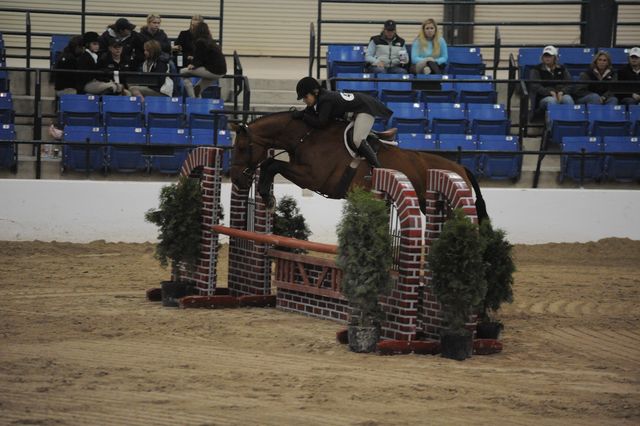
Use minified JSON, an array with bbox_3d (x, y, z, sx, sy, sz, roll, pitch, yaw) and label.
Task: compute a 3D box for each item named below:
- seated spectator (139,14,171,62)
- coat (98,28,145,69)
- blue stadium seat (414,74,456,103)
[{"bbox_3d":[-2.147,-2.006,46.660,0.500,1.200,0.720,1,4,-12],"label":"seated spectator"},{"bbox_3d":[-2.612,-2.132,46.760,0.580,0.640,0.400,0,4,-15],"label":"coat"},{"bbox_3d":[1.506,-1.479,46.313,0.510,0.610,0.420,1,4,-6],"label":"blue stadium seat"}]

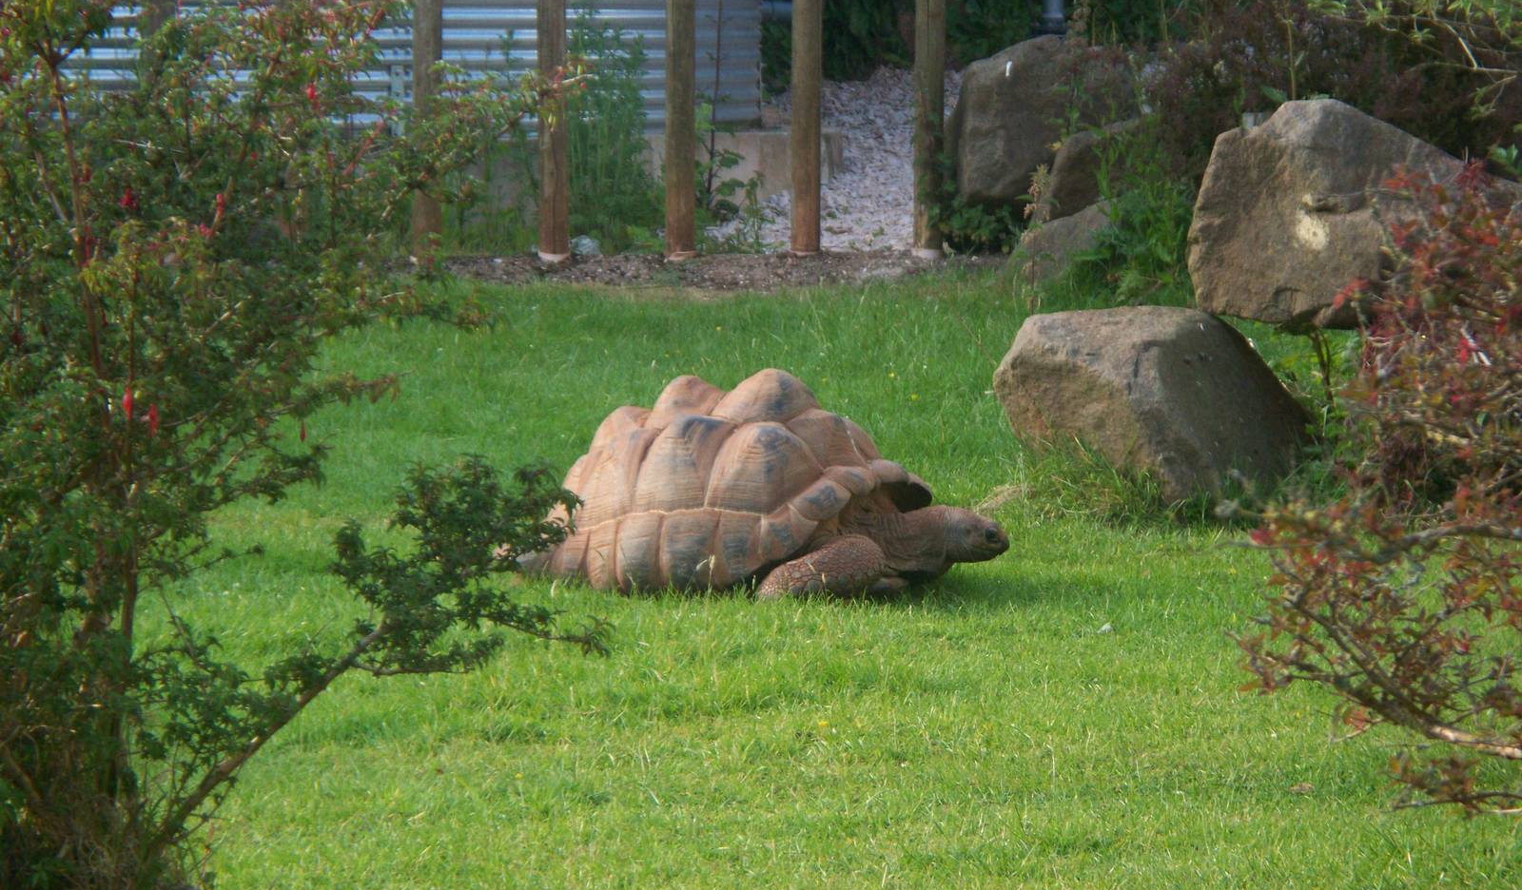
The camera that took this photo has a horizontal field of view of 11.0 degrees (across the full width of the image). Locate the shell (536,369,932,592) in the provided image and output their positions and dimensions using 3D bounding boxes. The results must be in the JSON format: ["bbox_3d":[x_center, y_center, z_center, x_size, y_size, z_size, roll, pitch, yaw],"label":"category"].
[{"bbox_3d":[-0.063,0.077,18.700,0.970,0.510,0.730,1,4,25],"label":"shell"}]

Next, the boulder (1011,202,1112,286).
[{"bbox_3d":[1.002,-0.667,26.200,0.360,0.290,0.330,0,3,0],"label":"boulder"}]

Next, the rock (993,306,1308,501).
[{"bbox_3d":[1.009,-0.103,20.500,0.810,0.500,0.720,0,3,0],"label":"rock"}]

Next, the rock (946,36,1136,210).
[{"bbox_3d":[0.999,-1.138,28.000,0.690,0.610,0.580,0,3,0],"label":"rock"}]

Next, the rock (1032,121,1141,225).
[{"bbox_3d":[1.122,-0.942,27.200,0.380,0.360,0.330,0,3,0],"label":"rock"}]

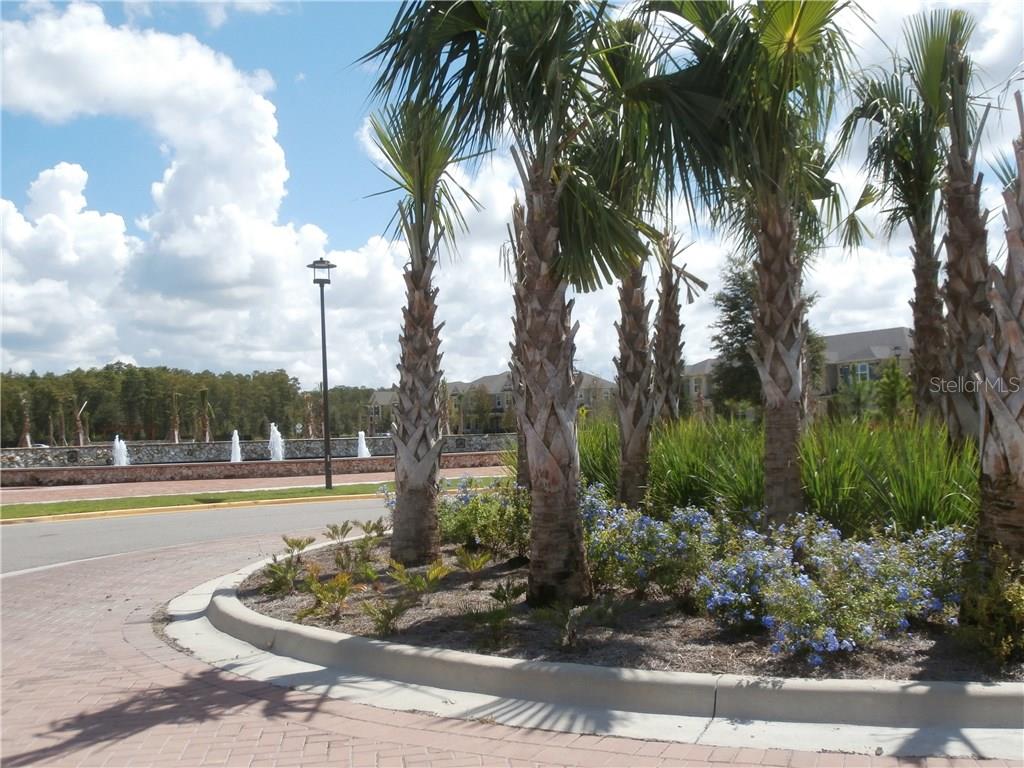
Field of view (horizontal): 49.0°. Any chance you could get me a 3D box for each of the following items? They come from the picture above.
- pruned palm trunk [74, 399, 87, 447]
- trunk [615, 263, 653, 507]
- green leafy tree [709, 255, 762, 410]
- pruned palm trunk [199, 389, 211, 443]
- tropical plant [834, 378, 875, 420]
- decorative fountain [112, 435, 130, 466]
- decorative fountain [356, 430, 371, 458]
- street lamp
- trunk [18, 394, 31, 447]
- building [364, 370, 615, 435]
[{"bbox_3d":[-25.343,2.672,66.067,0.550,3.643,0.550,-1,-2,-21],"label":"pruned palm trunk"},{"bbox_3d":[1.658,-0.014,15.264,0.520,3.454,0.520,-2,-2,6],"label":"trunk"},{"bbox_3d":[9.371,-1.170,42.054,4.000,7.400,4.000,-2,-2,0],"label":"green leafy tree"},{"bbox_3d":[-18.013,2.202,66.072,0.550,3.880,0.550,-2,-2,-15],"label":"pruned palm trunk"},{"bbox_3d":[9.741,0.989,31.971,1.250,2.350,1.250,-2,-2,0],"label":"tropical plant"},{"bbox_3d":[-13.379,2.313,38.521,0.580,1.130,0.580,-1,-2,-19],"label":"decorative fountain"},{"bbox_3d":[-5.154,2.134,39.019,0.450,1.006,0.450,-2,-2,-8],"label":"decorative fountain"},{"bbox_3d":[-4.381,-0.257,26.400,0.680,5.435,0.680,-2,-2,-9],"label":"street lamp"},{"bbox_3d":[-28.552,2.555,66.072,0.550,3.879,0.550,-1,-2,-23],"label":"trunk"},{"bbox_3d":[-3.080,2.707,161.009,34.000,9.000,14.000,-3,-2,30],"label":"building"}]

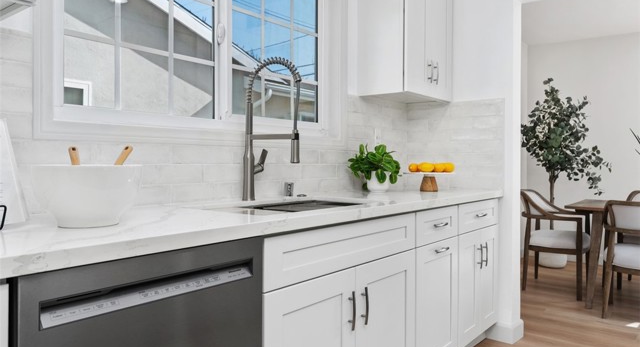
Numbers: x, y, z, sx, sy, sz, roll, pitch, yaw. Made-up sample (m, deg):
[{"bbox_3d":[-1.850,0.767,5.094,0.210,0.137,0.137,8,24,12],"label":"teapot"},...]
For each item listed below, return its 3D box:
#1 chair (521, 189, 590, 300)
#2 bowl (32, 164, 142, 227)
[{"bbox_3d":[2.047,0.584,4.034,0.570,0.840,0.570,1,1,39],"label":"chair"},{"bbox_3d":[-0.606,0.055,1.210,0.260,0.158,0.260,0,1,0],"label":"bowl"}]

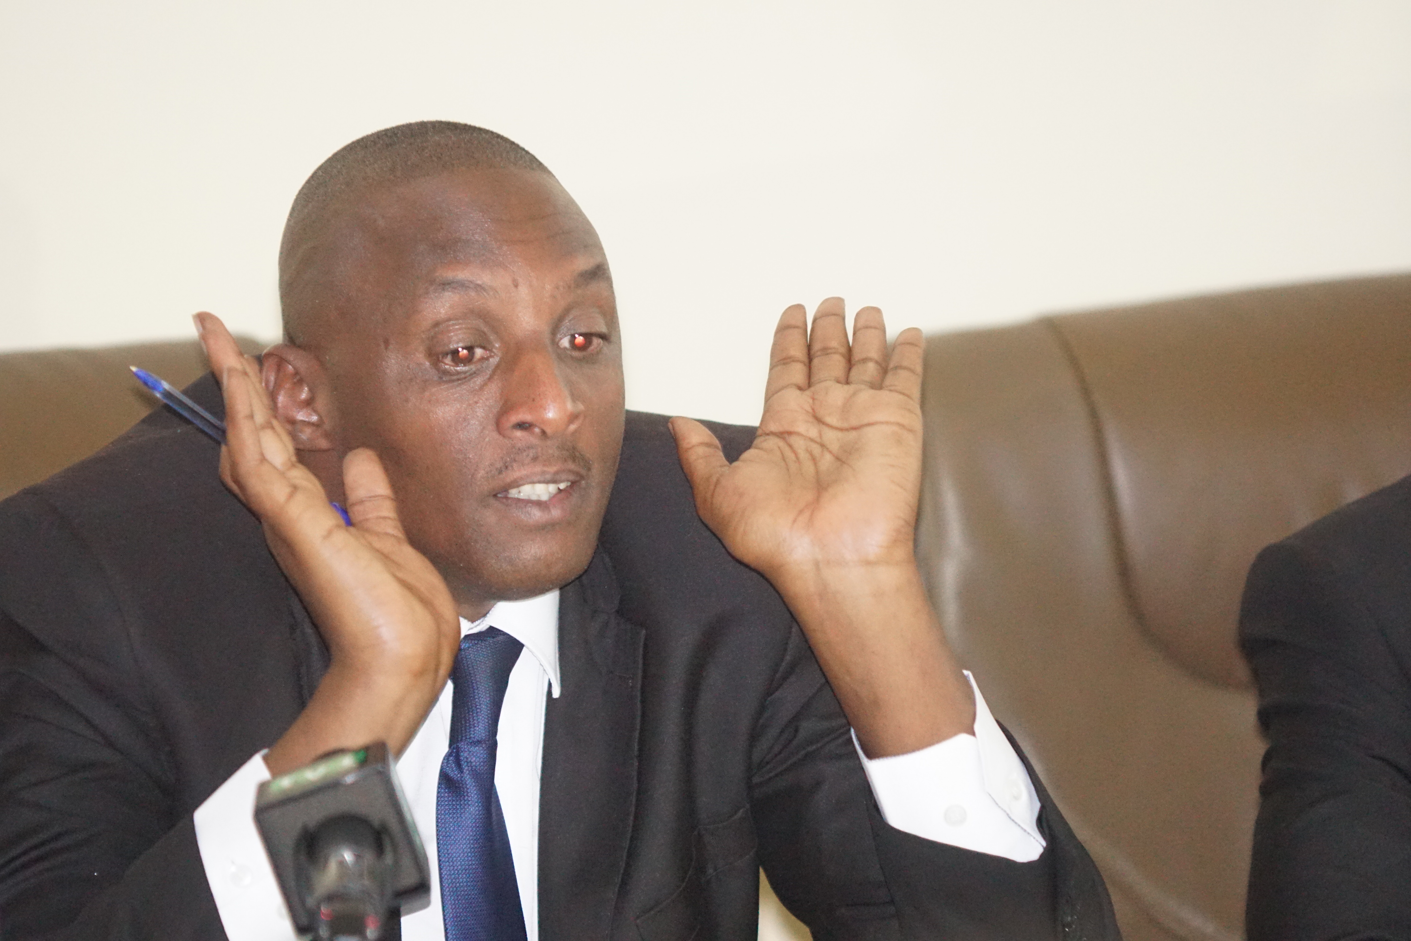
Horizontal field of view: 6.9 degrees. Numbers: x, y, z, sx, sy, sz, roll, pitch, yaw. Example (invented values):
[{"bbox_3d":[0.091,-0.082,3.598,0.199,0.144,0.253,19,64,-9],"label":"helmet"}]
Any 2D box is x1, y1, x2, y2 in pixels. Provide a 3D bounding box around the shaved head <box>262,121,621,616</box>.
[{"bbox_3d":[-0.127,-0.051,5.750,0.172,0.242,0.212,-6,1,-29],"label":"shaved head"}]

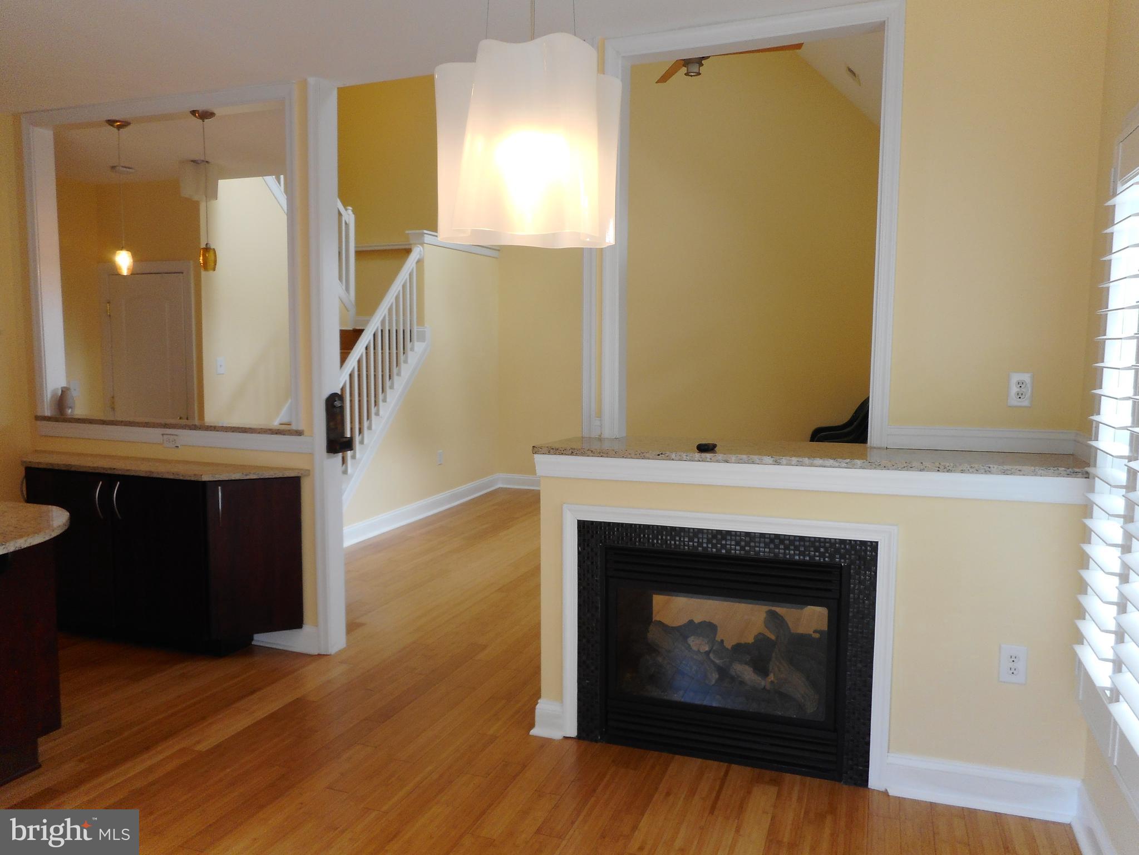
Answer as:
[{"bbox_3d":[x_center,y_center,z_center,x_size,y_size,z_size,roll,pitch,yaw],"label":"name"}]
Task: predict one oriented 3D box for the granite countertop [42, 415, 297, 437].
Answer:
[{"bbox_3d":[-2.036,-0.016,4.253,1.710,0.031,0.210,2,5,18],"label":"granite countertop"}]

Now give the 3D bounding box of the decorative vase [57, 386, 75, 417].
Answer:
[{"bbox_3d":[-2.740,-0.137,4.480,0.085,0.165,0.085,2,5,18],"label":"decorative vase"}]

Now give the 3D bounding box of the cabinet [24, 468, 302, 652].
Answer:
[{"bbox_3d":[-2.164,0.648,4.148,1.766,0.868,0.300,2,5,21],"label":"cabinet"}]

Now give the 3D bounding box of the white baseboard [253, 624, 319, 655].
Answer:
[{"bbox_3d":[-1.406,1.027,4.042,0.398,0.140,0.018,2,5,21],"label":"white baseboard"}]

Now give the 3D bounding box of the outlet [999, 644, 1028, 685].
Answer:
[{"bbox_3d":[1.405,0.749,2.609,0.074,0.120,0.010,2,5,18],"label":"outlet"}]

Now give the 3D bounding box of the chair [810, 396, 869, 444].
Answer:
[{"bbox_3d":[2.595,0.289,6.980,0.850,1.120,0.800,-1,5,-12],"label":"chair"}]

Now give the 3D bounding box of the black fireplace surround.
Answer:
[{"bbox_3d":[0.590,0.765,3.099,1.042,0.839,0.420,2,5,21],"label":"black fireplace surround"}]

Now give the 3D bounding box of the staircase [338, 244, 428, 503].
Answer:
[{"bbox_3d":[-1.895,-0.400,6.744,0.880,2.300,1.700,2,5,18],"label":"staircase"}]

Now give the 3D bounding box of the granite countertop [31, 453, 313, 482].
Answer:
[{"bbox_3d":[-2.129,0.197,4.068,1.760,0.032,0.330,2,5,18],"label":"granite countertop"}]

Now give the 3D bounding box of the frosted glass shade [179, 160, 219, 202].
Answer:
[{"bbox_3d":[-2.423,-1.605,5.374,0.244,0.236,0.244,2,5,21],"label":"frosted glass shade"}]

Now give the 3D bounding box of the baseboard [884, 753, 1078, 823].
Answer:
[{"bbox_3d":[1.323,1.162,2.657,0.555,0.134,0.022,2,5,18],"label":"baseboard"}]

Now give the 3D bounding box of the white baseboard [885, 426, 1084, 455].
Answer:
[{"bbox_3d":[1.429,0.044,2.887,0.589,0.081,0.018,2,5,21],"label":"white baseboard"}]

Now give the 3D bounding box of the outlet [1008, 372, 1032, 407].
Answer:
[{"bbox_3d":[1.551,-0.129,2.831,0.072,0.117,0.010,2,5,21],"label":"outlet"}]

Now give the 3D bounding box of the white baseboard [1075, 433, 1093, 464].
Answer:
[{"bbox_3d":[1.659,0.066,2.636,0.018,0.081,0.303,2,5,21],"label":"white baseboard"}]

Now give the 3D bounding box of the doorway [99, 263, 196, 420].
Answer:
[{"bbox_3d":[-3.174,-0.171,6.271,0.940,2.145,0.110,2,5,21],"label":"doorway"}]

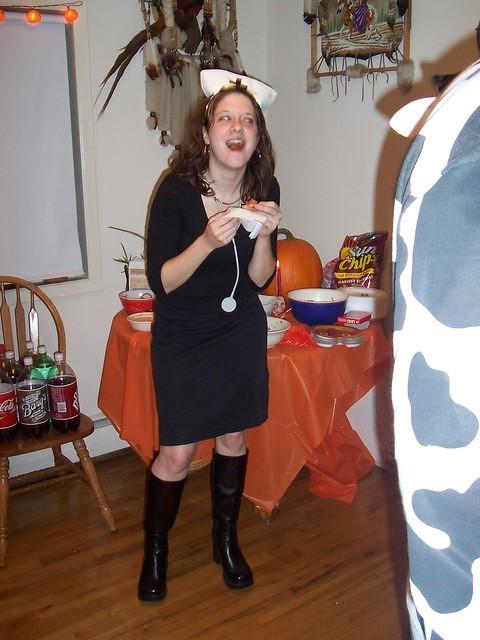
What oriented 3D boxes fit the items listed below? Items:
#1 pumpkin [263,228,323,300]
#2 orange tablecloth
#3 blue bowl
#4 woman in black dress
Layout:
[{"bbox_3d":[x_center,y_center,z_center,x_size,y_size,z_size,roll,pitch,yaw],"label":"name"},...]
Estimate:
[{"bbox_3d":[0.221,-0.266,3.248,0.345,0.325,0.345,0,16,0],"label":"pumpkin"},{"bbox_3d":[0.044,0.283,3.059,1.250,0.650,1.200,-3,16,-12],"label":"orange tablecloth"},{"bbox_3d":[0.330,-0.060,2.921,0.245,0.107,0.245,0,16,0],"label":"blue bowl"},{"bbox_3d":[-0.100,0.085,2.225,0.470,1.700,0.430,-6,17,-21],"label":"woman in black dress"}]

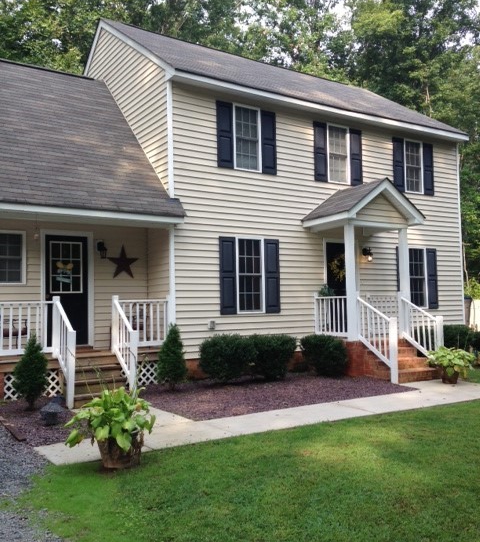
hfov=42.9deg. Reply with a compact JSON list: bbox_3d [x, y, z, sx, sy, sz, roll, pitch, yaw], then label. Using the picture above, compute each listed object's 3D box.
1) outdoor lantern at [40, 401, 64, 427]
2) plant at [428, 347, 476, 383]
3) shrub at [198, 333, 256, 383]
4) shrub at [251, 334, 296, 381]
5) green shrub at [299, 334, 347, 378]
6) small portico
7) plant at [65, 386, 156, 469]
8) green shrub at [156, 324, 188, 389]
[{"bbox_3d":[-2.358,1.777,7.688,0.290,0.290,0.290,1,-4,-34],"label":"outdoor lantern"},{"bbox_3d":[3.931,1.756,11.401,0.820,0.680,0.820,1,-4,-34],"label":"plant"},{"bbox_3d":[-0.210,1.512,10.656,1.020,0.850,0.940,-1,-4,0],"label":"shrub"},{"bbox_3d":[0.605,1.567,11.163,0.900,0.850,0.830,-1,-4,0],"label":"shrub"},{"bbox_3d":[1.617,1.629,11.752,0.900,0.850,0.880,-1,-4,0],"label":"green shrub"},{"bbox_3d":[2.894,0.117,12.590,2.280,4.070,2.240,1,-4,-34],"label":"small portico"},{"bbox_3d":[-1.246,1.492,5.946,0.880,0.790,0.860,1,-4,-34],"label":"plant"},{"bbox_3d":[-1.109,1.408,10.061,0.530,1.090,0.530,-1,-4,0],"label":"green shrub"}]

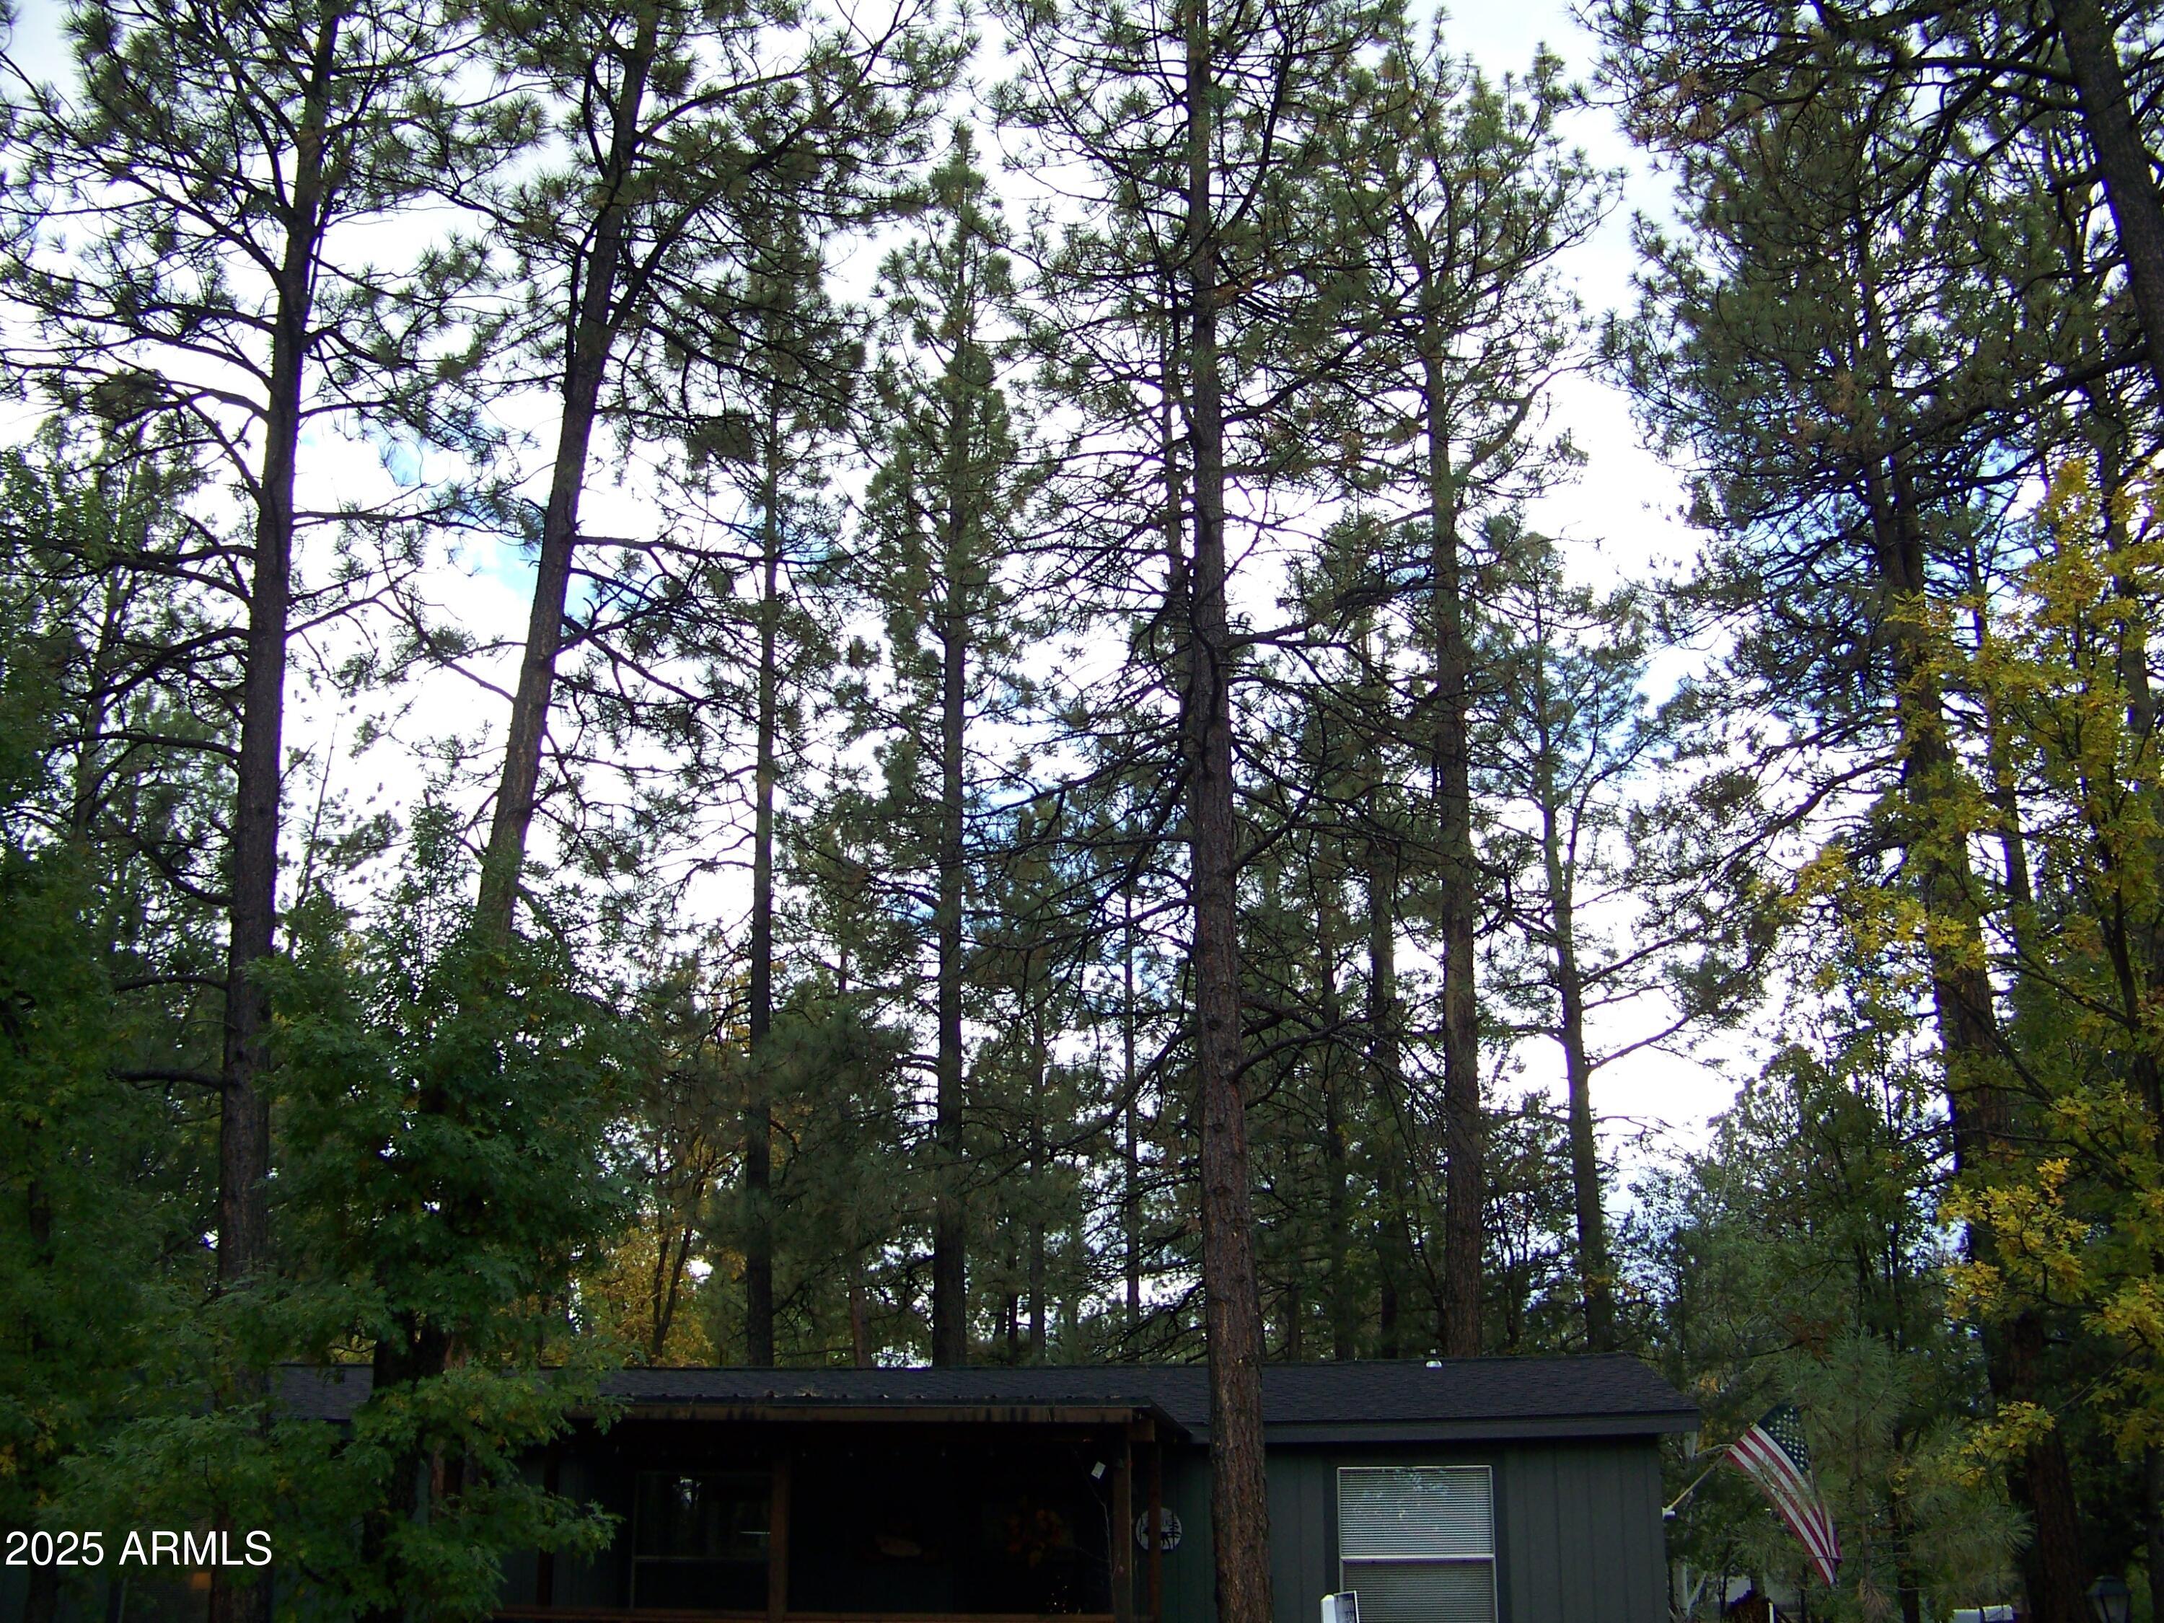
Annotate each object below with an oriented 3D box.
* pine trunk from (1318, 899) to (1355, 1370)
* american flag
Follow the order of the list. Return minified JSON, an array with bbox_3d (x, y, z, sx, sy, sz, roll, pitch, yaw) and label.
[{"bbox_3d":[3.998,7.270,34.555,0.380,12.760,0.360,0,-20,0],"label":"pine trunk"},{"bbox_3d":[4.597,4.497,14.800,0.800,1.150,0.300,0,-20,0],"label":"american flag"}]

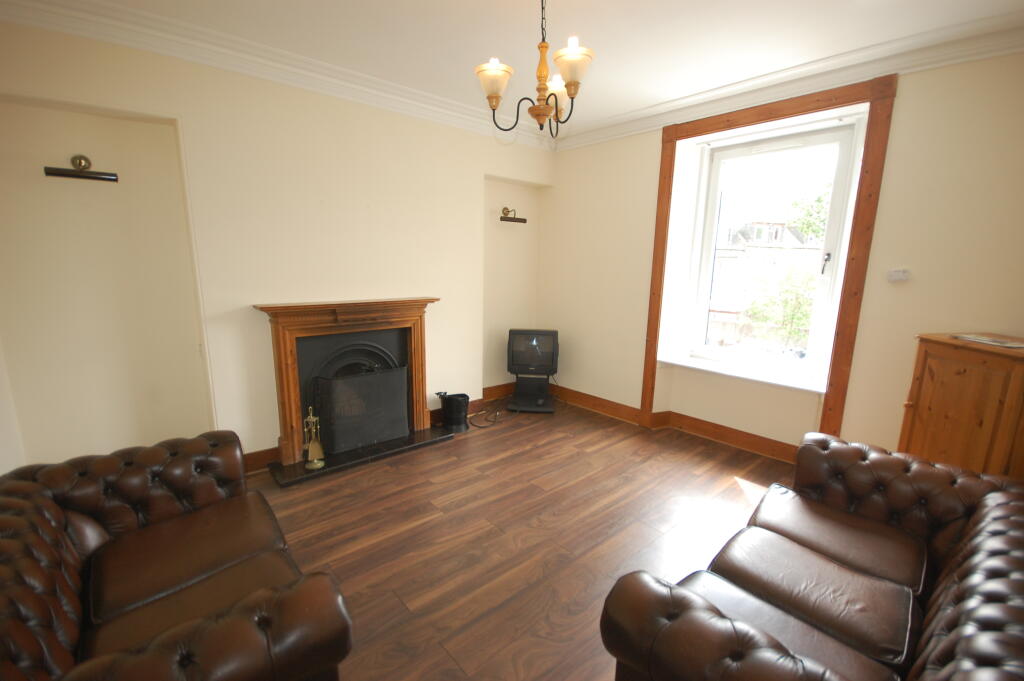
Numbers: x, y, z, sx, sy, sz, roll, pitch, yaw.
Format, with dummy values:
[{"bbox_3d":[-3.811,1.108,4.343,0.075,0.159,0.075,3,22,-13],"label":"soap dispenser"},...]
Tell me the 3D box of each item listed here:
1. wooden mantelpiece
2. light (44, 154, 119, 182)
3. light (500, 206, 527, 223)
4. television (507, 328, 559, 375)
[{"bbox_3d":[-1.212,0.276,3.421,1.361,1.176,0.191,-8,14,-40],"label":"wooden mantelpiece"},{"bbox_3d":[-2.413,-0.974,2.395,0.296,0.144,0.151,-8,14,-40],"label":"light"},{"bbox_3d":[-0.020,-1.307,4.417,0.338,0.157,0.151,-8,14,-40],"label":"light"},{"bbox_3d":[0.237,0.086,4.586,0.518,0.468,0.443,2,11,4],"label":"television"}]

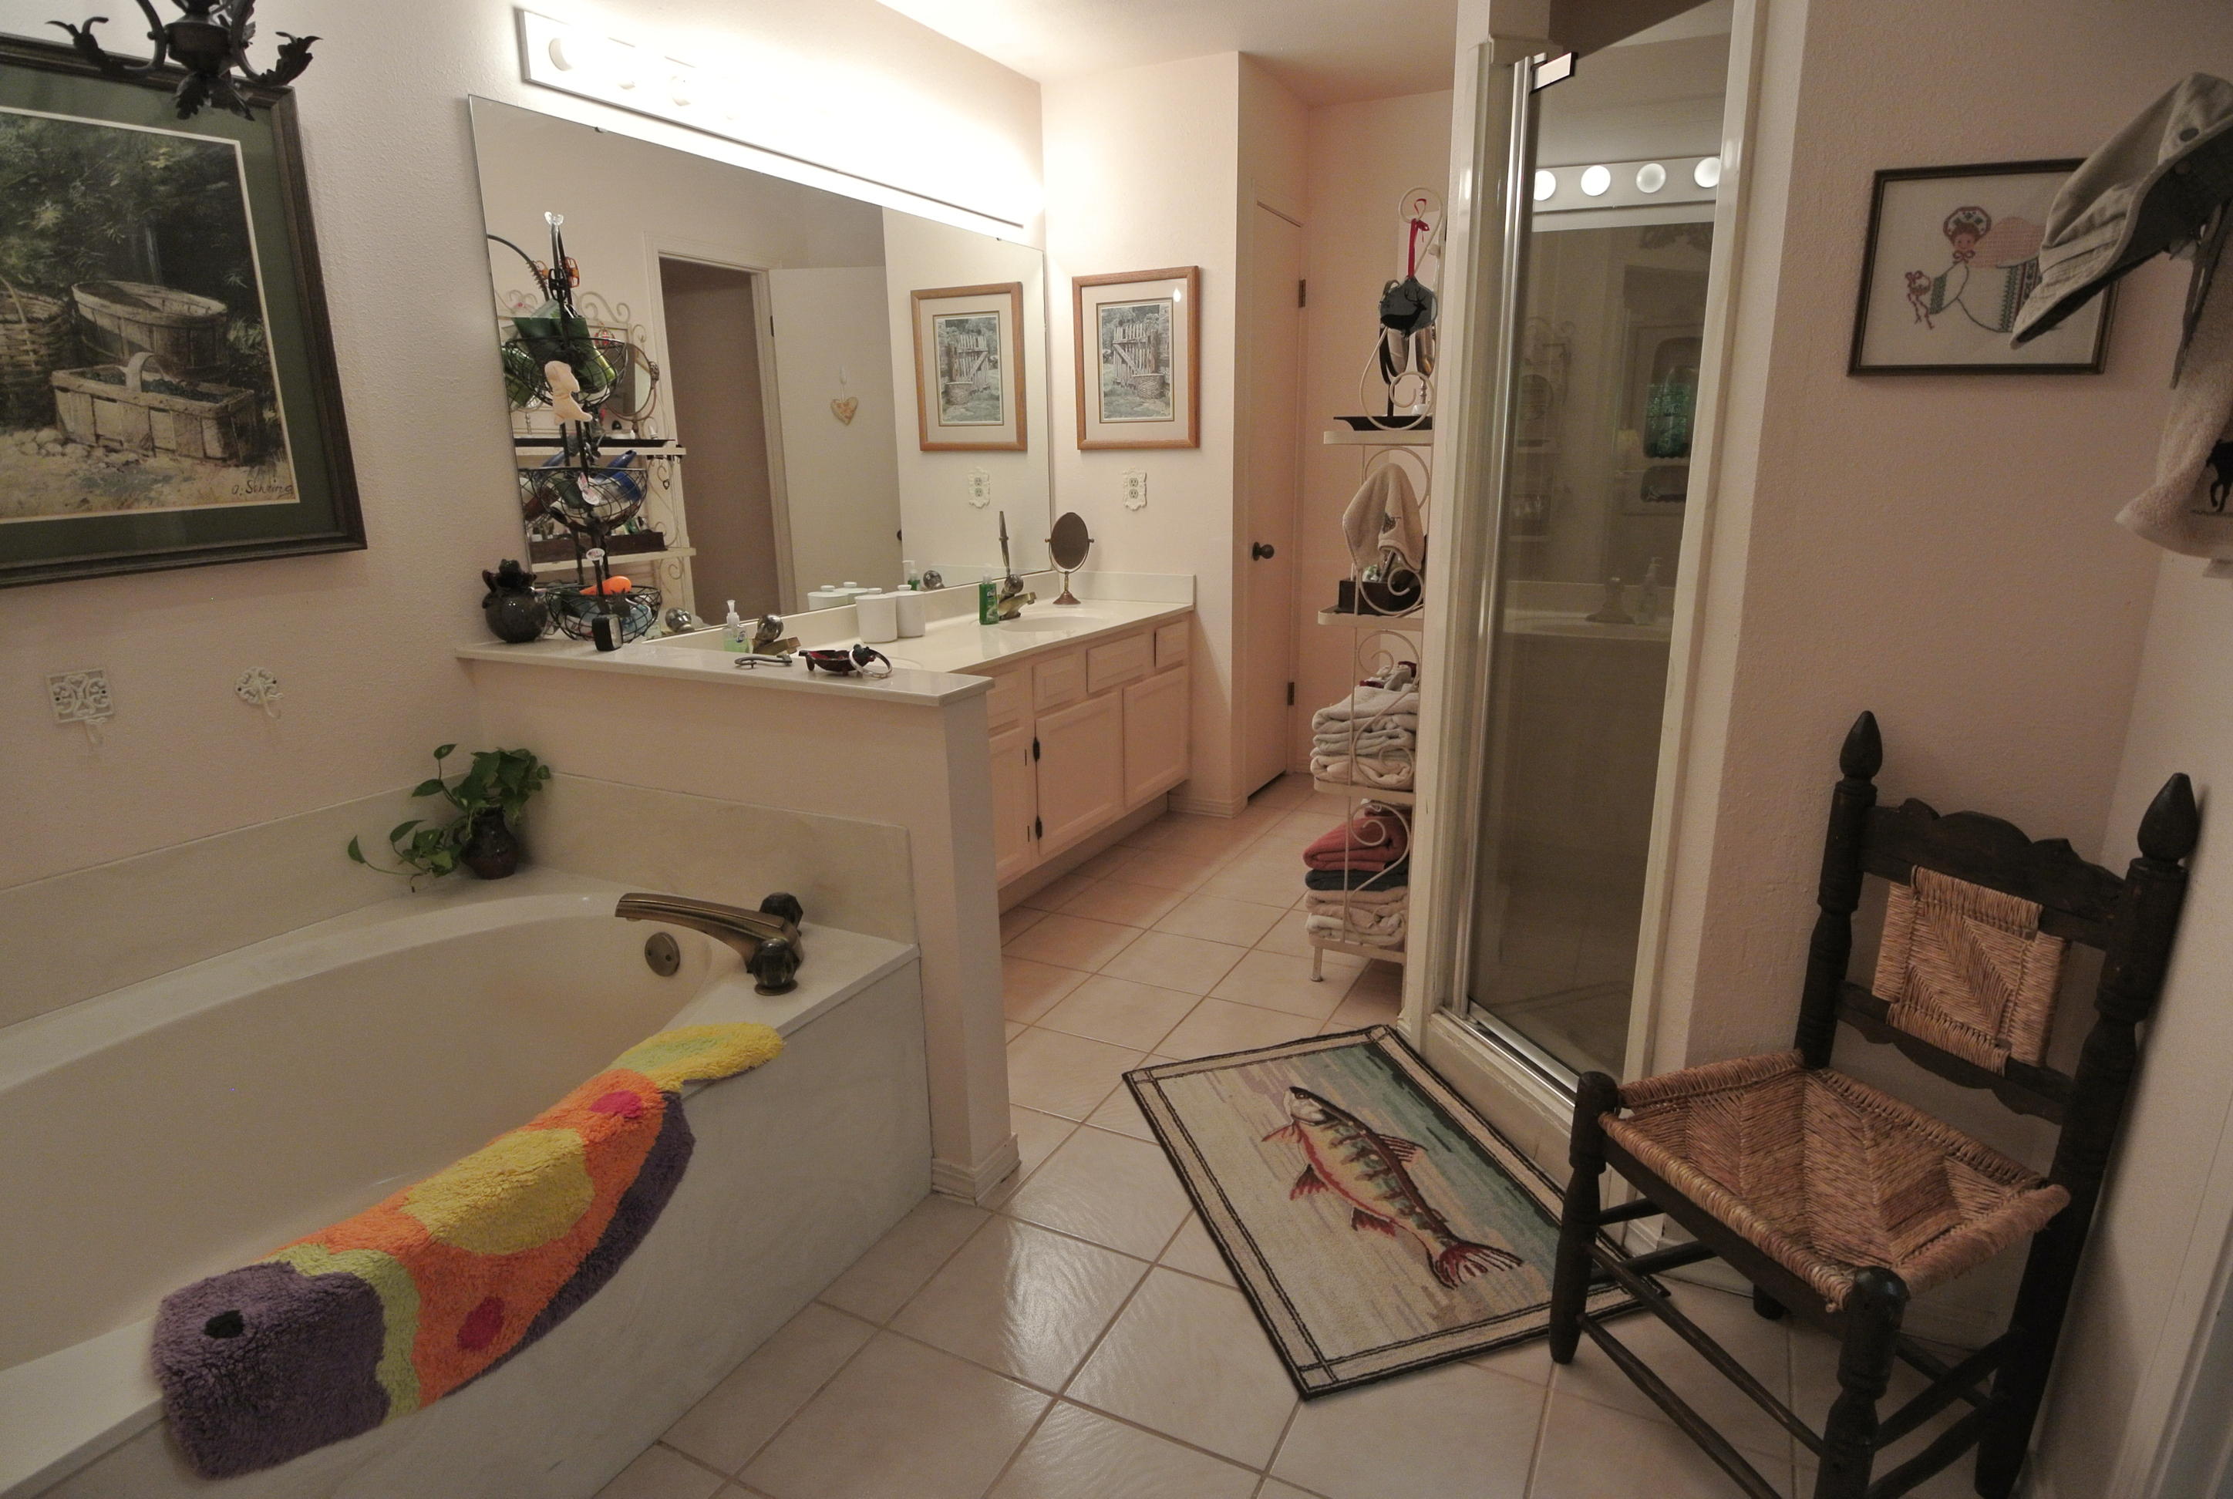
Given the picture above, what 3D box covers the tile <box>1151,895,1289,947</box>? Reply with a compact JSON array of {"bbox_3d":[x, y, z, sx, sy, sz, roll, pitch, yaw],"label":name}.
[{"bbox_3d":[0.280,0.475,3.070,0.286,0.010,0.286,6,16,27],"label":"tile"}]

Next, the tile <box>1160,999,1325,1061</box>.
[{"bbox_3d":[0.268,0.633,2.434,0.286,0.010,0.286,6,16,27],"label":"tile"}]

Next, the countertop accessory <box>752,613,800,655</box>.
[{"bbox_3d":[-0.839,-0.268,2.732,0.130,0.135,0.070,6,15,27],"label":"countertop accessory"}]

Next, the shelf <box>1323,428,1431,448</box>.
[{"bbox_3d":[0.727,-0.753,2.719,0.245,0.030,0.690,6,16,27],"label":"shelf"}]

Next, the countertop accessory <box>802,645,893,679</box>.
[{"bbox_3d":[-0.455,-0.146,1.890,0.160,0.055,0.075,6,15,27],"label":"countertop accessory"}]

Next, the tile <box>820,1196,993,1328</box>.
[{"bbox_3d":[-0.331,0.823,1.824,0.130,0.010,0.296,6,15,27],"label":"tile"}]

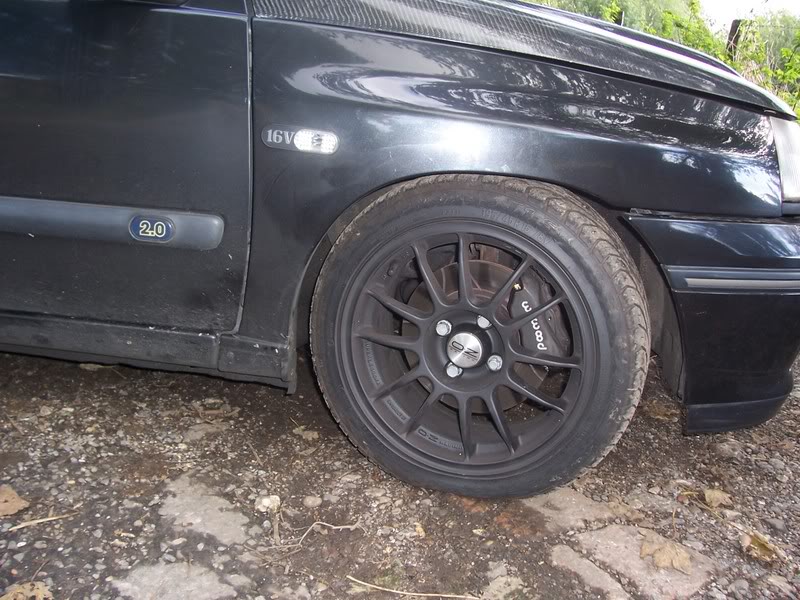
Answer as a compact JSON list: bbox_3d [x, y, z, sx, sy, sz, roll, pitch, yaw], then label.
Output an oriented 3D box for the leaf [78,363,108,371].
[{"bbox_3d":[-0.741,0.158,1.884,0.073,0.013,0.043,6,13,11],"label":"leaf"}]

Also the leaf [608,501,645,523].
[{"bbox_3d":[0.378,0.351,1.313,0.037,0.010,0.077,-2,14,-21],"label":"leaf"}]

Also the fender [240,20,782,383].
[{"bbox_3d":[0.164,-0.166,1.236,0.830,0.520,0.180,6,13,11],"label":"fender"}]

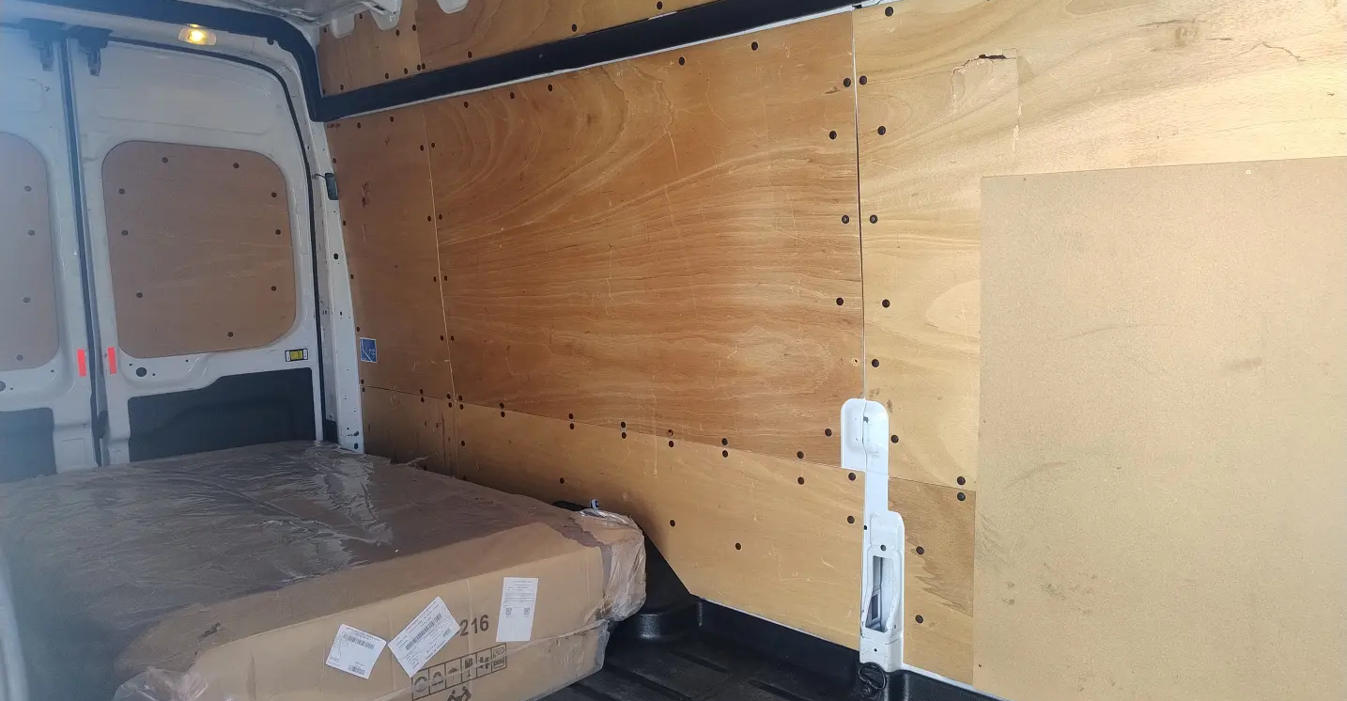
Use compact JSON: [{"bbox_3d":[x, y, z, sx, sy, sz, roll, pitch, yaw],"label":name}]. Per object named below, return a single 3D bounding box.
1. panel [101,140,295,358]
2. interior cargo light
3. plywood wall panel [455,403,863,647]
[{"bbox_3d":[-1.662,-0.357,3.327,0.012,0.736,0.620,5,8,42],"label":"panel"},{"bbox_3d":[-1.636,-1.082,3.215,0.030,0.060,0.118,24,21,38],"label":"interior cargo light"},{"bbox_3d":[-0.146,0.437,2.701,1.577,0.421,0.012,5,8,42],"label":"plywood wall panel"}]

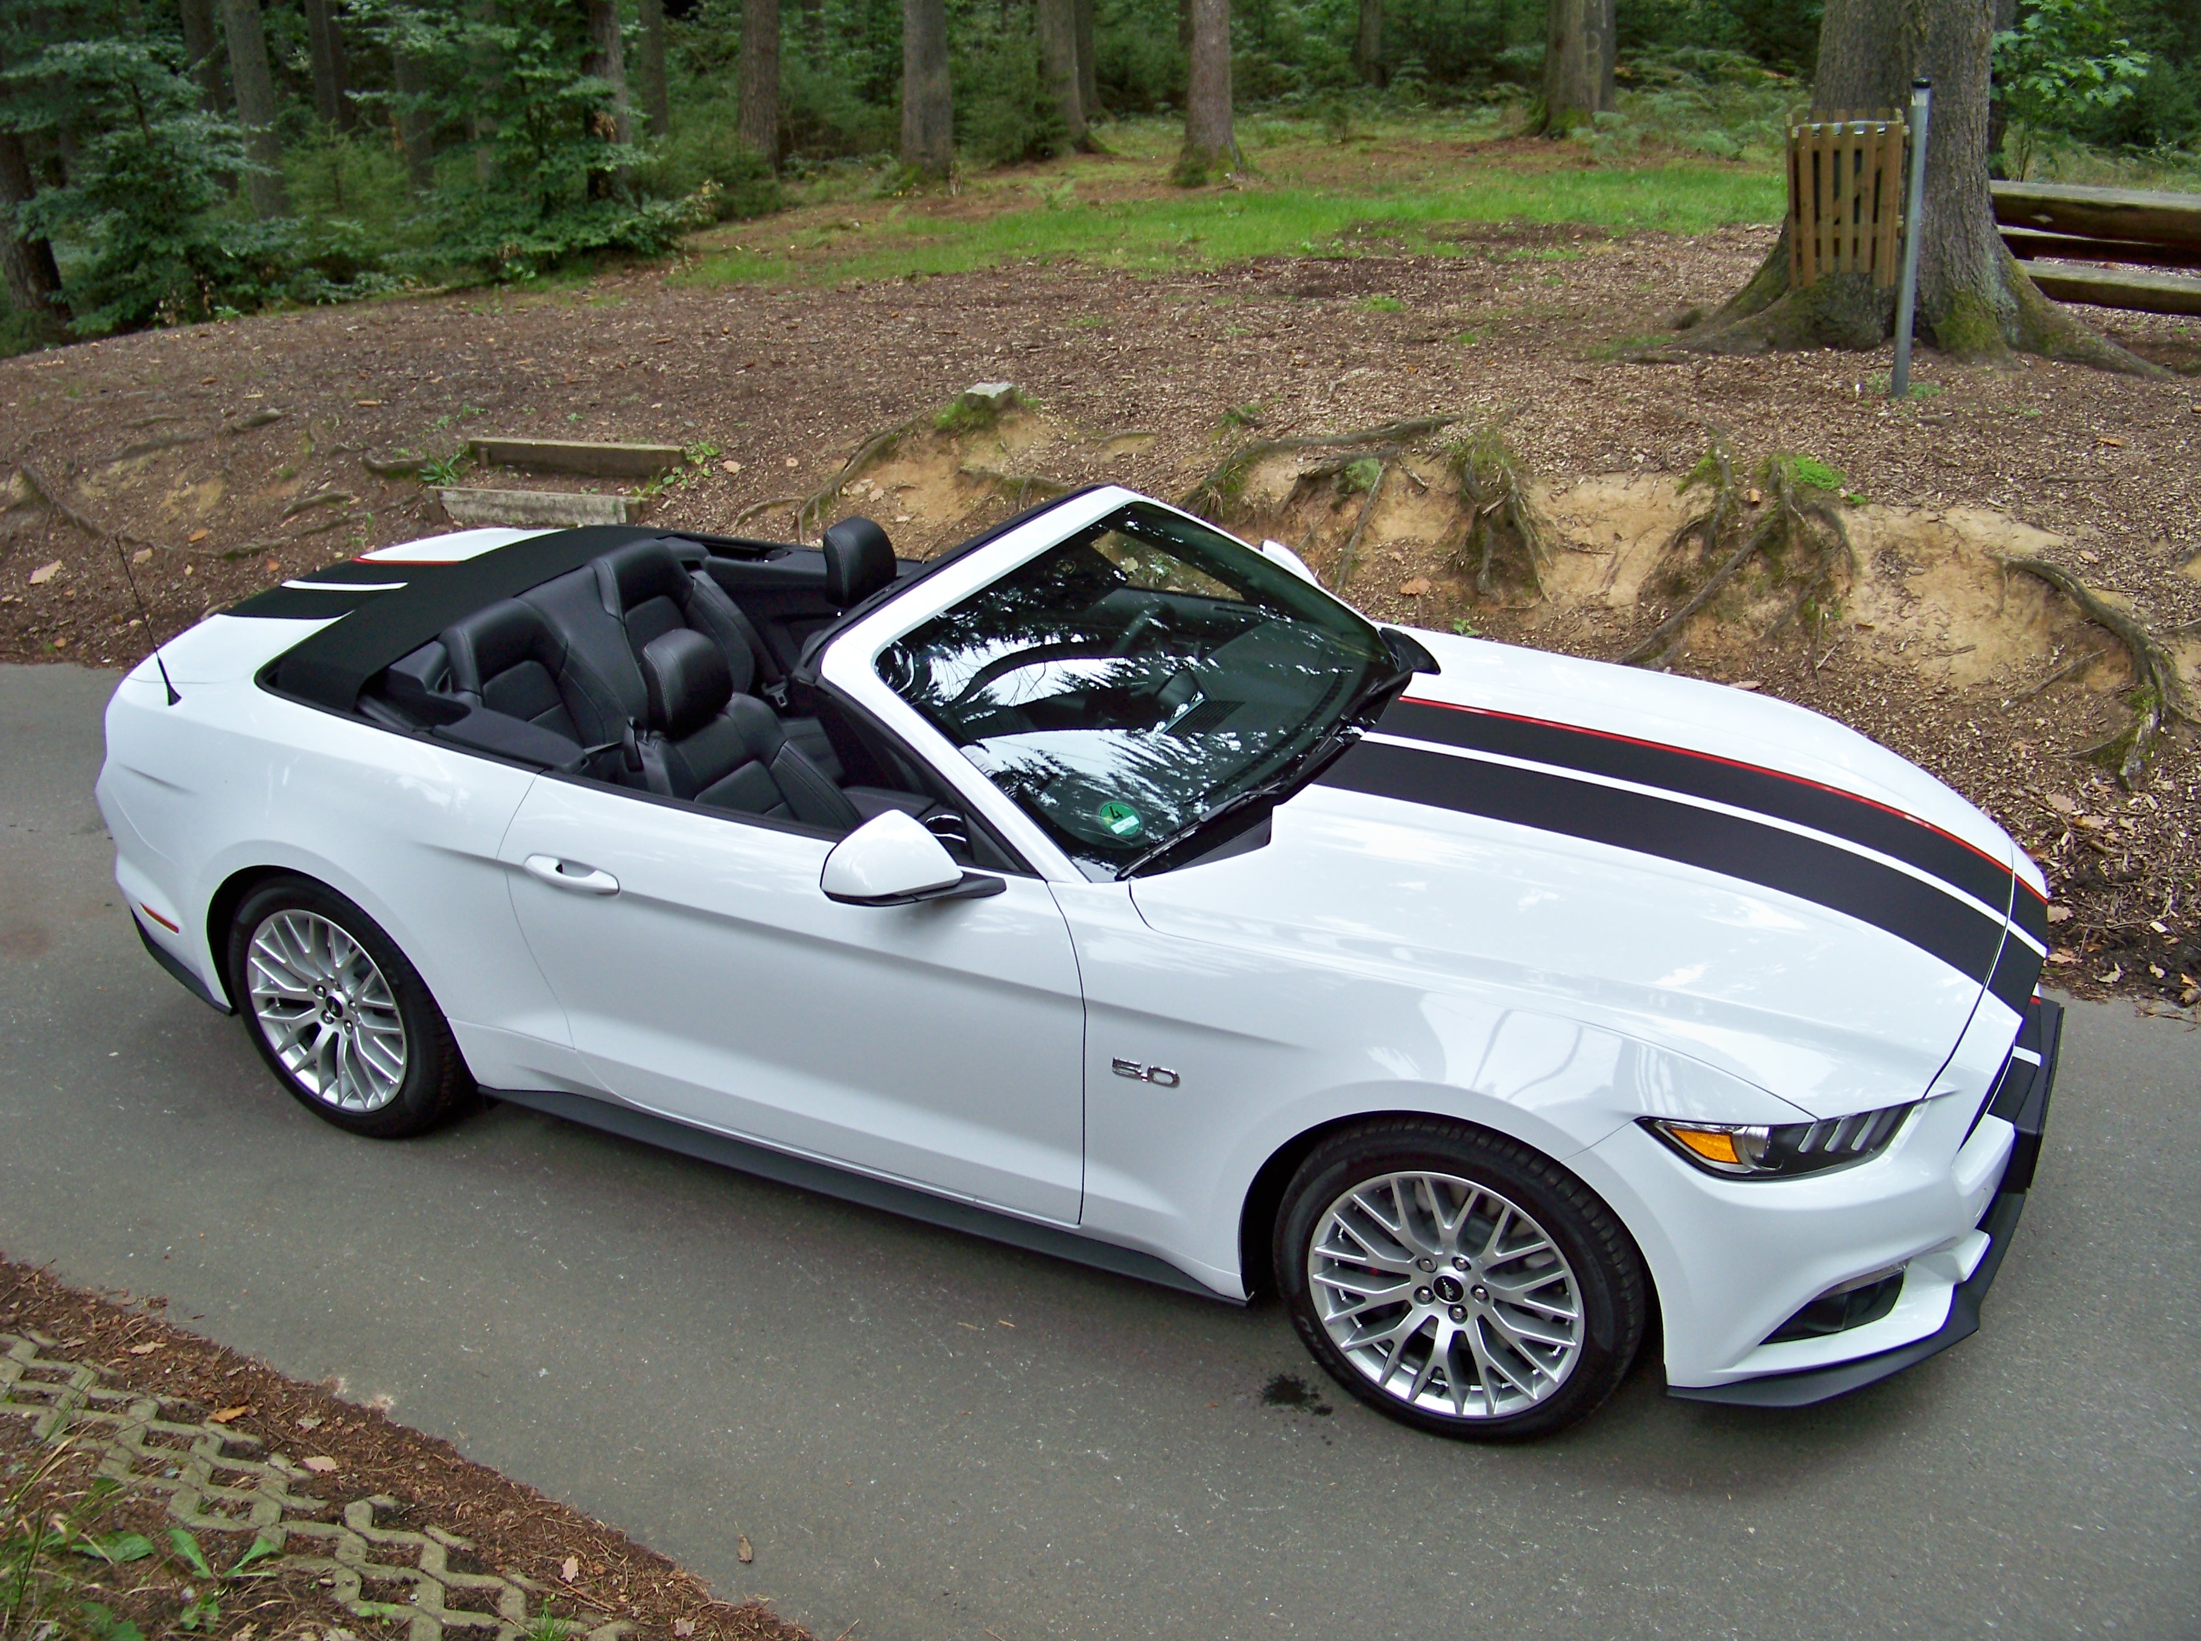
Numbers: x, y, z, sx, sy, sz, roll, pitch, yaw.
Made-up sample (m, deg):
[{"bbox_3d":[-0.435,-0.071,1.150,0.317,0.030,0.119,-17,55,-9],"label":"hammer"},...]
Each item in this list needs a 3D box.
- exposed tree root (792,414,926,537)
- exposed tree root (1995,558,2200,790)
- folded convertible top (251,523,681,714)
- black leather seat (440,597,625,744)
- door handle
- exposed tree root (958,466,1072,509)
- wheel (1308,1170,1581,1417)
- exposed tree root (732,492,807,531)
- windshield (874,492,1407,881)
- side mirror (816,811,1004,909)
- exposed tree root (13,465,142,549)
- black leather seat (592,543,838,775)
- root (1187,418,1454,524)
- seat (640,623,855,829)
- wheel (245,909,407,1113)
[{"bbox_3d":[-0.908,-1.323,7.966,0.320,0.340,0.560,10,26,25],"label":"exposed tree root"},{"bbox_3d":[2.836,-0.433,6.028,0.540,0.500,0.580,10,26,25],"label":"exposed tree root"},{"bbox_3d":[-1.642,-0.538,5.554,0.600,0.230,1.440,10,27,25],"label":"folded convertible top"},{"bbox_3d":[-1.341,-0.183,5.153,0.580,0.620,0.500,10,26,25],"label":"black leather seat"},{"bbox_3d":[-1.116,0.108,4.391,0.260,0.055,0.060,10,27,25],"label":"door handle"},{"bbox_3d":[-0.312,-1.232,7.651,0.420,0.140,0.200,-2,23,0],"label":"exposed tree root"},{"bbox_3d":[0.656,0.825,3.850,0.515,0.515,0.200,10,26,25],"label":"wheel"},{"bbox_3d":[-1.360,-1.262,8.544,0.400,0.110,0.120,-19,29,-33],"label":"exposed tree root"},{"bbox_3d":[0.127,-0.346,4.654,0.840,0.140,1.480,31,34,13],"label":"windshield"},{"bbox_3d":[-0.352,0.070,3.926,0.250,0.165,0.230,10,26,25],"label":"side mirror"},{"bbox_3d":[-4.699,-1.456,9.650,0.200,0.200,1.500,-23,31,-39],"label":"exposed tree root"},{"bbox_3d":[-0.991,-0.389,5.679,0.740,0.670,0.500,10,27,25],"label":"black leather seat"},{"bbox_3d":[0.766,-1.249,7.411,0.980,0.340,0.360,-2,23,0],"label":"root"},{"bbox_3d":[-0.652,0.005,4.795,0.840,0.900,0.540,10,27,25],"label":"seat"},{"bbox_3d":[-1.774,0.414,5.013,0.515,0.515,0.220,10,27,25],"label":"wheel"}]

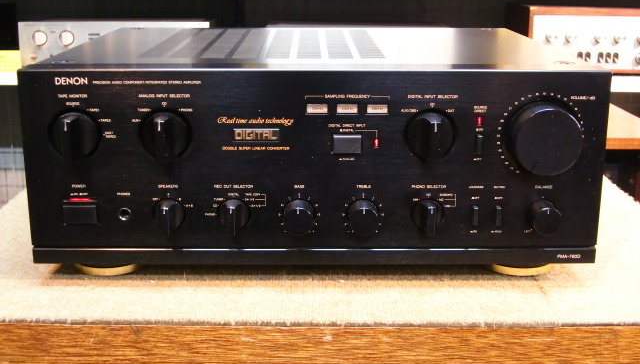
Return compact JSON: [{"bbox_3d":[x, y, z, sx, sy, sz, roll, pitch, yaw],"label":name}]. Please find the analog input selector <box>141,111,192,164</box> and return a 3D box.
[{"bbox_3d":[-0.115,-0.033,0.620,0.036,0.036,0.021,0,15,-1],"label":"analog input selector"}]

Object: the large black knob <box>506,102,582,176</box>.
[{"bbox_3d":[0.165,-0.032,0.624,0.050,0.050,0.021,0,15,-1],"label":"large black knob"}]

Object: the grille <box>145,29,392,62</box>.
[{"bbox_3d":[-0.049,-0.134,0.820,0.205,0.004,0.251,0,15,-1],"label":"grille"}]

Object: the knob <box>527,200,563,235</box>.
[{"bbox_3d":[0.169,0.027,0.642,0.024,0.024,0.019,0,15,-1],"label":"knob"}]

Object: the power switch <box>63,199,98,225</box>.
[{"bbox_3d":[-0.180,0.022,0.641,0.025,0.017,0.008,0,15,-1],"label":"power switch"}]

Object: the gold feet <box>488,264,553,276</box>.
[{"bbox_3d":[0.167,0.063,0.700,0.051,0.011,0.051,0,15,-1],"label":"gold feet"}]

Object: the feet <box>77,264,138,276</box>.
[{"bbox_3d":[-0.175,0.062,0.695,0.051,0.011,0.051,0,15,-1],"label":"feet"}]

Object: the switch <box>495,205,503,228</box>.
[{"bbox_3d":[0.135,0.026,0.646,0.004,0.014,0.007,0,15,-1],"label":"switch"}]

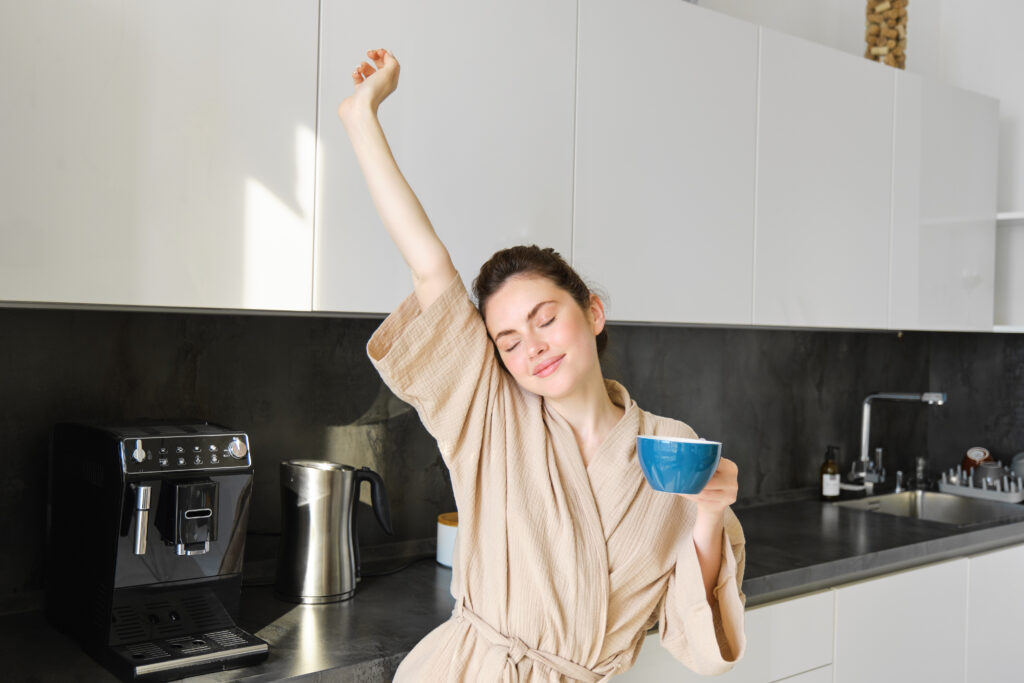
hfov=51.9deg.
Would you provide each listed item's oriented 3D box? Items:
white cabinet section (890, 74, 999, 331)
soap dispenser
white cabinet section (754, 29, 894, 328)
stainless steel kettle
[{"bbox_3d":[1.196,-0.400,3.258,0.595,0.728,0.320,1,1,-39],"label":"white cabinet section"},{"bbox_3d":[0.990,0.407,3.259,0.059,0.170,0.062,1,1,-41],"label":"soap dispenser"},{"bbox_3d":[0.731,-0.406,2.880,0.603,0.728,0.320,1,1,-39],"label":"white cabinet section"},{"bbox_3d":[-0.337,0.354,2.004,0.222,0.246,0.154,1,1,-19],"label":"stainless steel kettle"}]

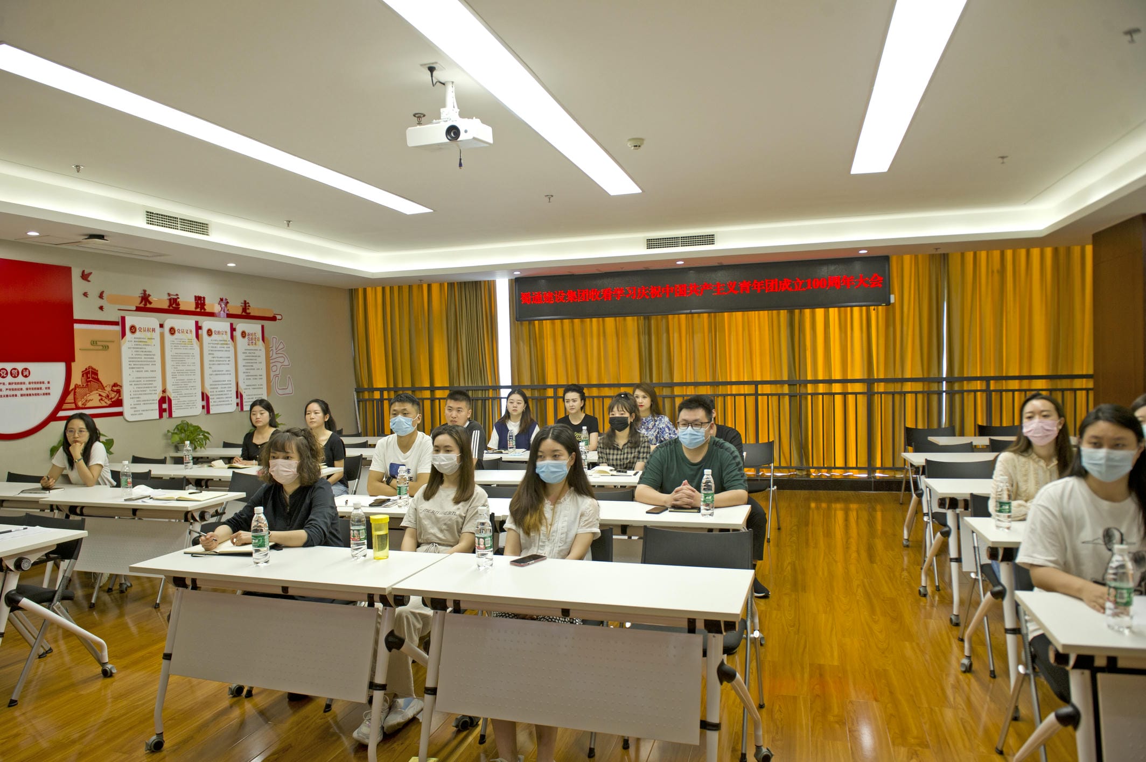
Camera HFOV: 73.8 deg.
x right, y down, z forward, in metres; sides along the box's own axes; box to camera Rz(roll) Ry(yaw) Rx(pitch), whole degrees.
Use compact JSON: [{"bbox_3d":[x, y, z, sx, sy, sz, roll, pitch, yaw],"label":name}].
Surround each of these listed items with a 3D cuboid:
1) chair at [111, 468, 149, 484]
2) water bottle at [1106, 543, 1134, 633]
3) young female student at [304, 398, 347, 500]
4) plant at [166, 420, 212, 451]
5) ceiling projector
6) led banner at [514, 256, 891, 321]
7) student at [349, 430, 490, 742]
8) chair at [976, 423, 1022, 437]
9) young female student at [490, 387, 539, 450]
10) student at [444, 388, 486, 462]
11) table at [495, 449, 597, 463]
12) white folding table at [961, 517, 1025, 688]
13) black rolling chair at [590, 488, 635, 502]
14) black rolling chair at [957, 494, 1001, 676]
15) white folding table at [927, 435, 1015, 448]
[{"bbox_3d":[-3.472,1.088,5.674,0.480,0.790,0.550,-1,1,10],"label":"chair"},{"bbox_3d":[1.532,0.577,2.142,0.066,0.235,0.066,-1,2,17],"label":"water bottle"},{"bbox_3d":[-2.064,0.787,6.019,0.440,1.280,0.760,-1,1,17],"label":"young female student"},{"bbox_3d":[-3.636,0.531,7.300,0.410,0.320,0.410,-1,1,17],"label":"plant"},{"bbox_3d":[-0.601,-1.310,3.767,0.340,0.335,0.260,-1,2,17],"label":"ceiling projector"},{"bbox_3d":[1.376,-1.062,9.008,4.380,0.530,0.090,-1,1,17],"label":"led banner"},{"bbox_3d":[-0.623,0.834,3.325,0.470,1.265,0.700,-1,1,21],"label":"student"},{"bbox_3d":[4.118,0.849,7.184,0.500,0.800,0.540,-1,2,17],"label":"chair"},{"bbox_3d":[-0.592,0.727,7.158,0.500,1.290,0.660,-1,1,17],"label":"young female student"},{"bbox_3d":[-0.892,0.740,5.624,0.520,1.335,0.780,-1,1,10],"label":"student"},{"bbox_3d":[-0.366,1.002,6.493,1.200,0.750,0.500,-1,2,17],"label":"table"},{"bbox_3d":[2.387,1.023,3.250,1.200,0.745,0.500,-1,1,17],"label":"white folding table"},{"bbox_3d":[0.066,1.031,4.330,0.500,0.790,0.560,-1,1,17],"label":"black rolling chair"},{"bbox_3d":[2.243,0.979,3.733,0.500,0.790,0.580,-1,1,14],"label":"black rolling chair"},{"bbox_3d":[3.897,0.904,6.837,1.210,0.745,0.500,-1,1,17],"label":"white folding table"}]

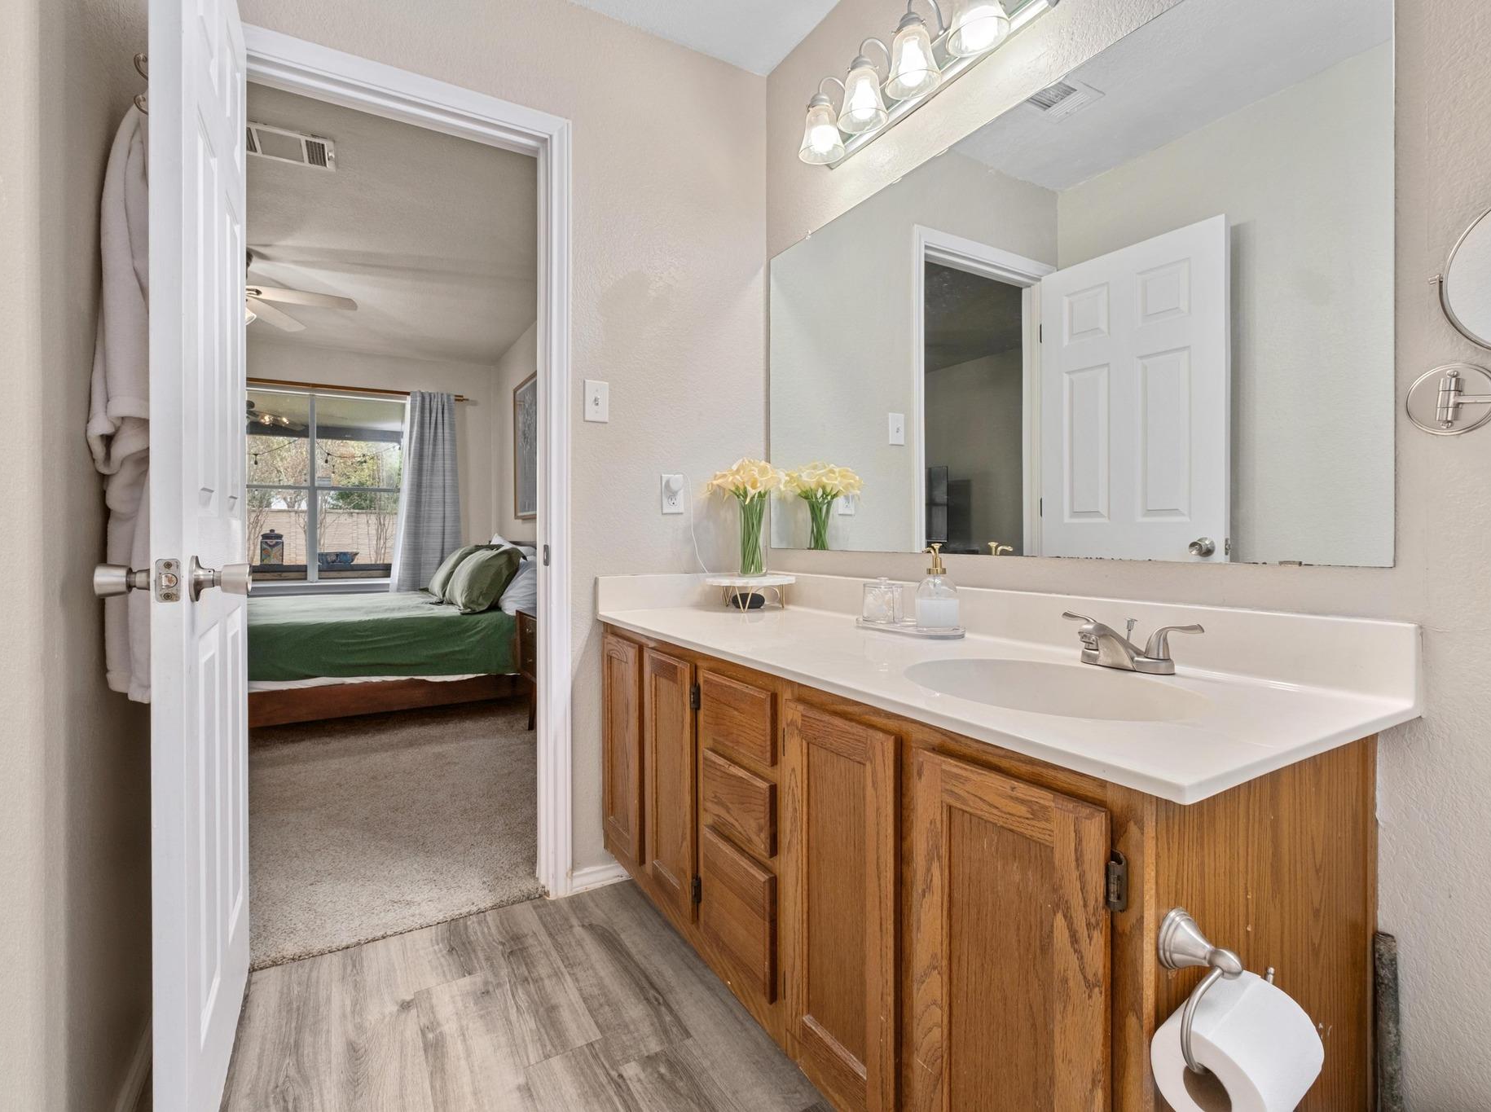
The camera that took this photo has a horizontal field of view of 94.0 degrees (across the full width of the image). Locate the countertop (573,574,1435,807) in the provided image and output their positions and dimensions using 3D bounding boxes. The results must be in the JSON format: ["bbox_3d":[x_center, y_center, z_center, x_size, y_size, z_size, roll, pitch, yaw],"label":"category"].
[{"bbox_3d":[0.235,0.135,1.418,0.570,0.128,1.548,-1,1,-31],"label":"countertop"}]

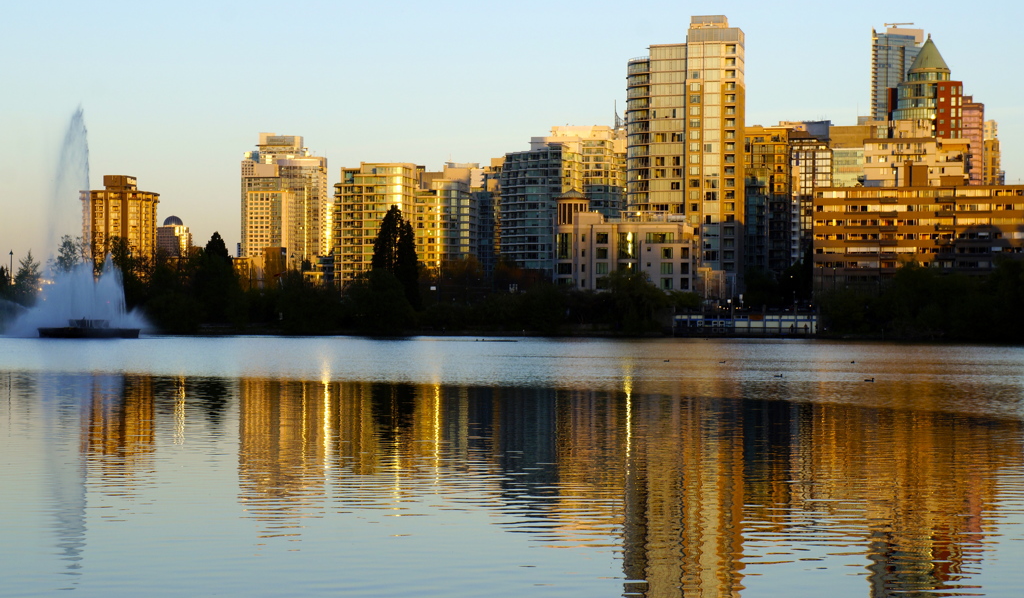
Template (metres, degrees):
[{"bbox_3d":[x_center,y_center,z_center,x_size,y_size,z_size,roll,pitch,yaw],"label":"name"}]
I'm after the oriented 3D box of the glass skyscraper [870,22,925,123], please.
[{"bbox_3d":[290.970,-106.220,1757.270,37.080,195.290,35.130,0,-1,13],"label":"glass skyscraper"}]

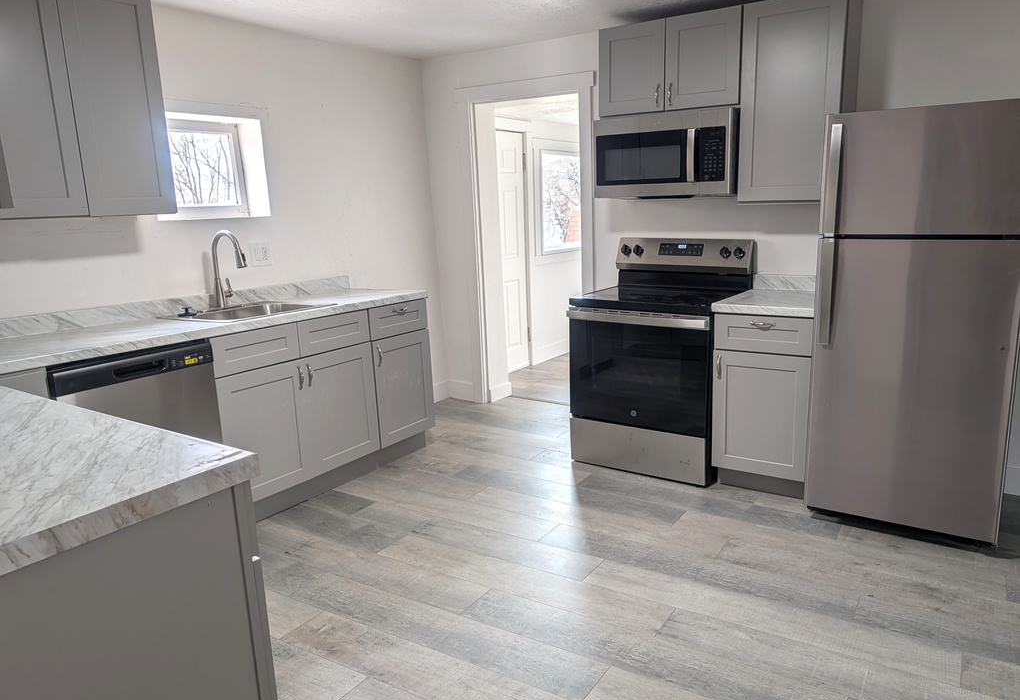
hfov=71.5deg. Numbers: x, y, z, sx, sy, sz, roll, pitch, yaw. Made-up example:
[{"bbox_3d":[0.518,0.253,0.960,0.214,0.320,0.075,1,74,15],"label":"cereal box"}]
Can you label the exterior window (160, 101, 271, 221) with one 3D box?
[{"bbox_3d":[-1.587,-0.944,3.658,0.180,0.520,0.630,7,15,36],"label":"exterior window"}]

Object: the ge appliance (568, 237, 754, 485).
[{"bbox_3d":[0.812,0.018,3.818,0.758,1.187,0.710,7,15,34],"label":"ge appliance"}]

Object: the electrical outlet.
[{"bbox_3d":[-1.358,-0.520,3.881,0.008,0.118,0.118,7,15,36],"label":"electrical outlet"}]

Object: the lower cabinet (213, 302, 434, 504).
[{"bbox_3d":[-1.112,0.238,3.823,0.625,0.880,1.350,7,15,36],"label":"lower cabinet"}]

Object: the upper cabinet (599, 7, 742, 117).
[{"bbox_3d":[0.878,-1.456,3.685,0.754,0.450,0.324,7,15,34],"label":"upper cabinet"}]

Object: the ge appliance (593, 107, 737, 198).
[{"bbox_3d":[0.867,-1.022,3.759,0.757,0.412,0.385,7,15,34],"label":"ge appliance"}]

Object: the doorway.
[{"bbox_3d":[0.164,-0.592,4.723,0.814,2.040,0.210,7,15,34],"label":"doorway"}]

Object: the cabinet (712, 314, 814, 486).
[{"bbox_3d":[1.347,0.214,3.558,0.453,0.880,0.632,7,15,34],"label":"cabinet"}]

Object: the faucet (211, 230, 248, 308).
[{"bbox_3d":[-1.391,-0.404,3.600,0.250,0.403,0.100,7,15,36],"label":"faucet"}]

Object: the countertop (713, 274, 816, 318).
[{"bbox_3d":[1.329,-0.273,3.444,0.475,0.116,0.648,7,15,34],"label":"countertop"}]

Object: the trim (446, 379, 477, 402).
[{"bbox_3d":[-0.367,0.301,5.186,0.225,0.135,0.015,7,15,34],"label":"trim"}]

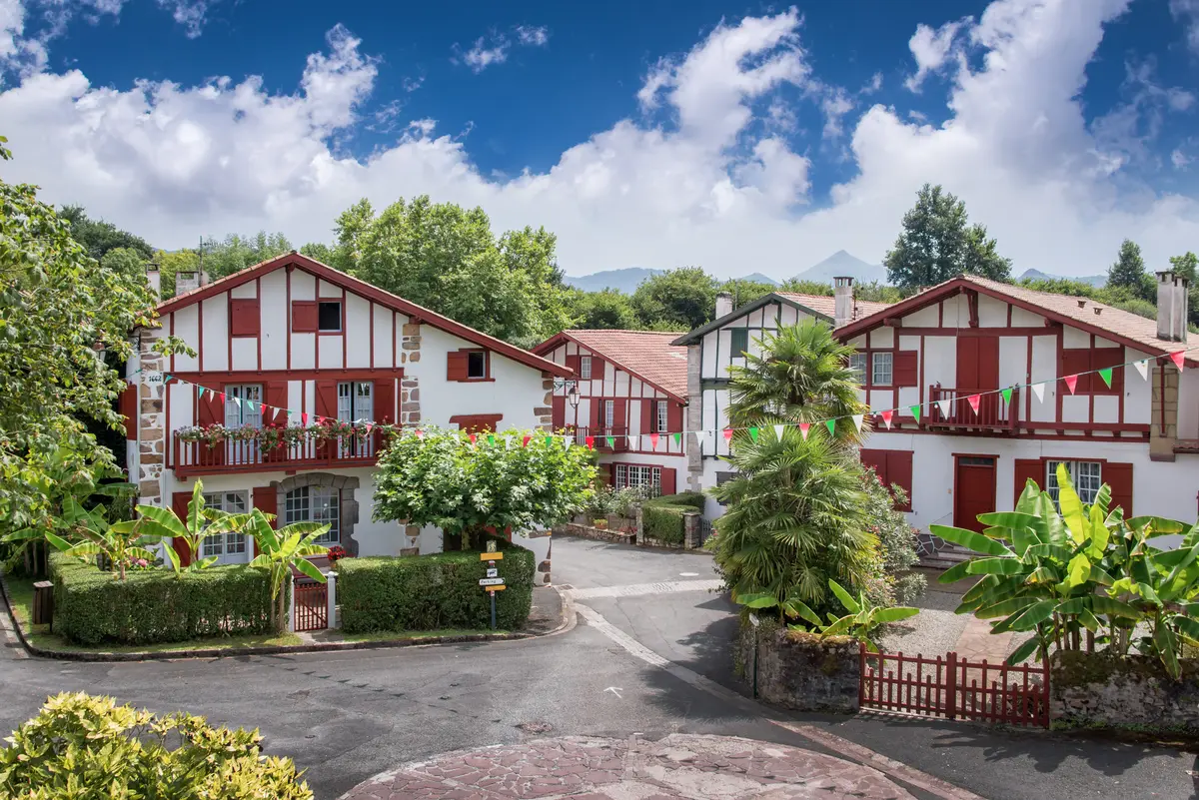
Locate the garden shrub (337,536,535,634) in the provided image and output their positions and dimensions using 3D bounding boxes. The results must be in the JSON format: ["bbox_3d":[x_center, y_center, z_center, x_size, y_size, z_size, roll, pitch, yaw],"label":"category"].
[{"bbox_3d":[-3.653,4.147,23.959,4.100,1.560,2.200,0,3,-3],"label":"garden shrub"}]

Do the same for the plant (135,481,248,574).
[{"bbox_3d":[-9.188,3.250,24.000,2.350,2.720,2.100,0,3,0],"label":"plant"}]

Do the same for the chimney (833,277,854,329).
[{"bbox_3d":[6.960,-2.718,30.418,0.450,1.600,0.450,2,3,33],"label":"chimney"}]

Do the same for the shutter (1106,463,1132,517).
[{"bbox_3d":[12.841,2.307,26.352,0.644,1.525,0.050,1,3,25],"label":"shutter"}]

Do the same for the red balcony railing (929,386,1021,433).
[{"bbox_3d":[8.873,0.178,25.266,1.903,0.996,0.620,2,3,33],"label":"red balcony railing"}]

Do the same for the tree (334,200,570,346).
[{"bbox_3d":[-6.779,-3.187,51.649,11.400,13.260,10.500,0,3,0],"label":"tree"}]

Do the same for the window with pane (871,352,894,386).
[{"bbox_3d":[8.502,-0.930,32.000,0.660,1.020,0.100,2,3,26],"label":"window with pane"}]

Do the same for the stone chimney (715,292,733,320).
[{"bbox_3d":[4.628,-3.329,39.401,0.500,1.350,0.550,2,3,34],"label":"stone chimney"}]

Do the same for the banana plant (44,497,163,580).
[{"bbox_3d":[-10.255,3.346,22.054,2.315,2.571,2.100,-1,2,-22],"label":"banana plant"}]

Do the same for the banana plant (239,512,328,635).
[{"bbox_3d":[-6.593,3.572,22.398,1.835,2.579,1.700,-1,2,-23],"label":"banana plant"}]

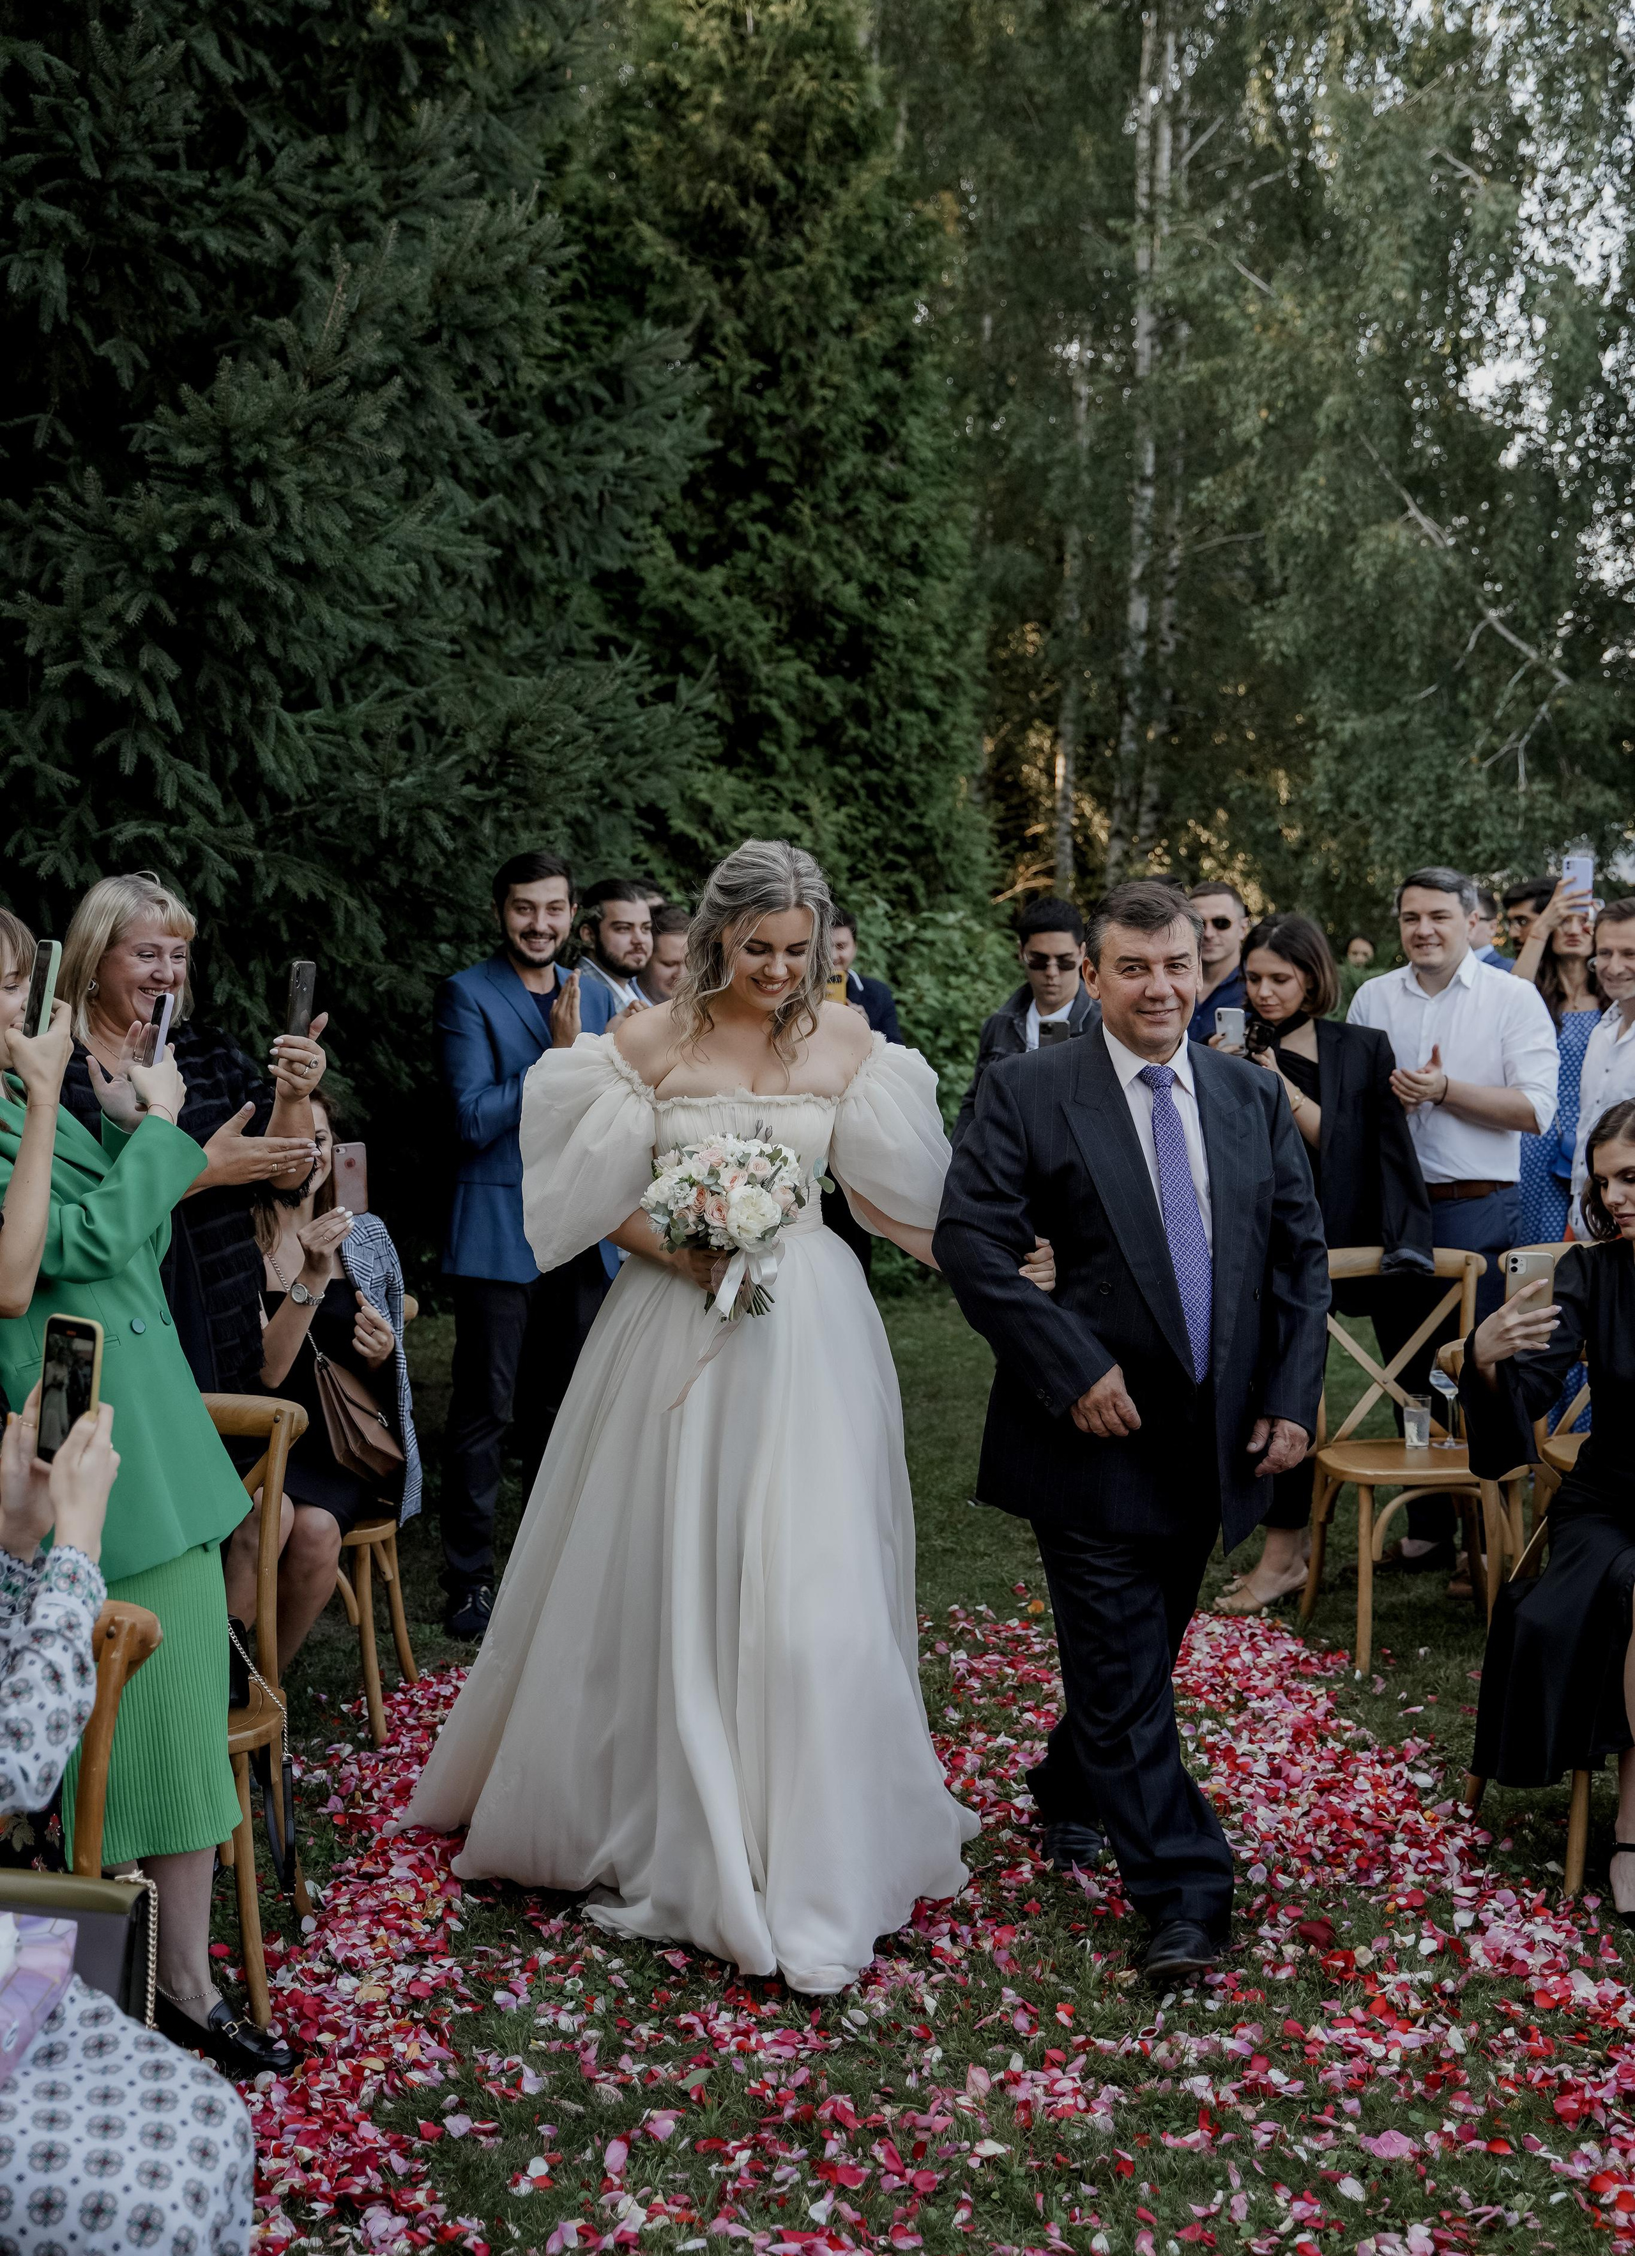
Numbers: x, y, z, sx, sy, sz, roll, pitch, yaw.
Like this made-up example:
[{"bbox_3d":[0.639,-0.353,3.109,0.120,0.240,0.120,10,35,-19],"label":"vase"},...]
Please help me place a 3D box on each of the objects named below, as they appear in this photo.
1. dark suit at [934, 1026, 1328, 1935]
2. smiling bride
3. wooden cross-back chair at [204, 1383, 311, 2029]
[{"bbox_3d":[0.520,0.540,4.072,0.650,1.468,0.492,-2,4,-10],"label":"dark suit"},{"bbox_3d":[-0.181,0.410,4.229,1.113,1.783,0.906,-1,4,-6],"label":"smiling bride"},{"bbox_3d":[-1.045,0.905,3.854,0.478,0.877,0.502,-1,4,-8],"label":"wooden cross-back chair"}]

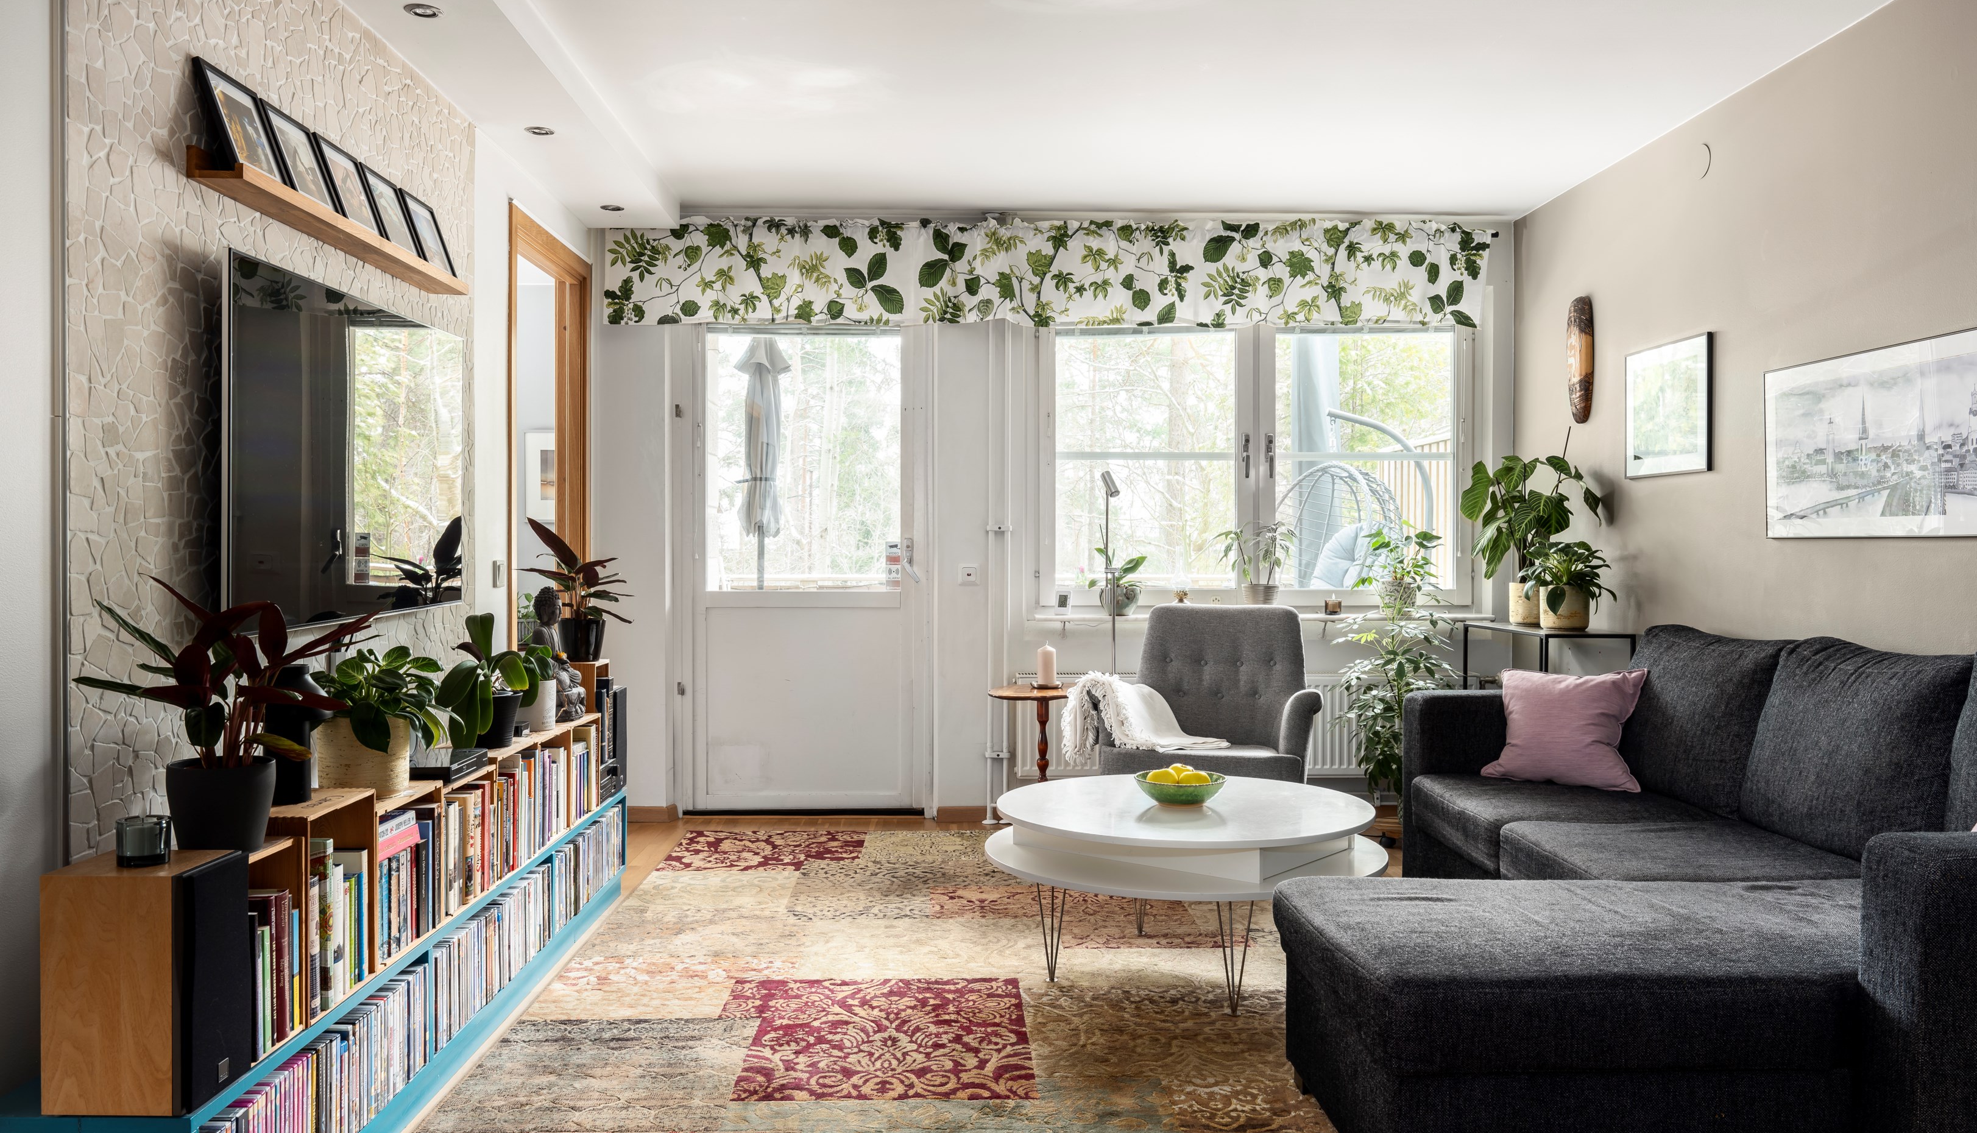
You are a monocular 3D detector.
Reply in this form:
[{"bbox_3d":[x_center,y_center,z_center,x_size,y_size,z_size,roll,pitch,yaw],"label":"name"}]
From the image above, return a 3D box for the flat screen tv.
[{"bbox_3d":[-1.430,-0.244,3.243,0.050,0.709,1.233,0,1,-1],"label":"flat screen tv"}]

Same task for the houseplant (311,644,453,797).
[{"bbox_3d":[-1.179,0.295,2.769,0.255,0.281,0.255,0,1,-2],"label":"houseplant"}]

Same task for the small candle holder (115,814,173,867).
[{"bbox_3d":[-1.228,0.398,2.076,0.073,0.061,0.073,0,1,-1],"label":"small candle holder"}]

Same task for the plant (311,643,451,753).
[{"bbox_3d":[-1.172,0.253,2.759,0.250,0.197,0.250,0,1,-2],"label":"plant"}]

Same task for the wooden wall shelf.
[{"bbox_3d":[-1.418,-0.744,3.194,0.102,0.059,1.220,0,1,-2],"label":"wooden wall shelf"}]

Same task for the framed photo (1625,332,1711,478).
[{"bbox_3d":[2.124,-0.487,4.456,0.025,0.404,0.518,0,1,-1],"label":"framed photo"}]

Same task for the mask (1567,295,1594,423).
[{"bbox_3d":[2.093,-0.736,5.077,0.060,0.452,0.130,0,1,-1],"label":"mask"}]

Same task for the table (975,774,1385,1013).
[{"bbox_3d":[0.501,0.815,3.648,1.015,0.422,1.015,0,1,0],"label":"table"}]

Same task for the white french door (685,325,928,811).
[{"bbox_3d":[-0.721,-0.032,5.664,0.957,2.028,0.080,0,1,-1],"label":"white french door"}]

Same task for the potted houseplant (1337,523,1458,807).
[{"bbox_3d":[1.526,0.394,5.300,0.430,1.079,0.410,0,1,-2],"label":"potted houseplant"}]

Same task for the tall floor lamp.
[{"bbox_3d":[0.454,0.331,5.289,0.200,1.376,0.200,1,1,31],"label":"tall floor lamp"}]

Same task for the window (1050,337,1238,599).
[{"bbox_3d":[0.641,-0.427,5.809,0.750,1.081,0.080,0,1,-1],"label":"window"}]

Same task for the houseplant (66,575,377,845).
[{"bbox_3d":[-1.181,0.223,2.199,0.410,0.406,0.400,0,1,-1],"label":"houseplant"}]

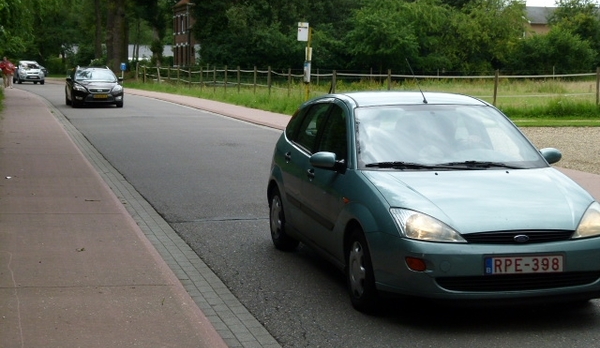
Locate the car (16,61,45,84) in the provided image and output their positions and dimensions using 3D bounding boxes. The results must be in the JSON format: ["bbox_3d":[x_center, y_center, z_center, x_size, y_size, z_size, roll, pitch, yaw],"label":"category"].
[{"bbox_3d":[-20.050,-7.480,81.900,1.840,1.700,4.440,-2,6,-23],"label":"car"}]

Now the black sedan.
[{"bbox_3d":[-7.720,-3.280,41.500,1.880,1.500,4.800,-2,6,-16],"label":"black sedan"}]

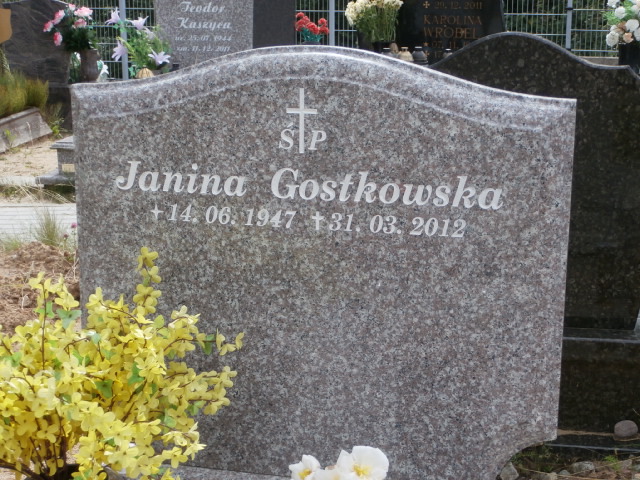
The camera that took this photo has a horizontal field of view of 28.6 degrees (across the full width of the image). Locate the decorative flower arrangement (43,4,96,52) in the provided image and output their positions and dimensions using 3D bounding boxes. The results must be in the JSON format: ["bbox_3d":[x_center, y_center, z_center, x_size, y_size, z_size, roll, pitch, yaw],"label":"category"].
[{"bbox_3d":[-2.061,-1.730,10.300,0.420,0.390,0.360,4,15,14],"label":"decorative flower arrangement"}]

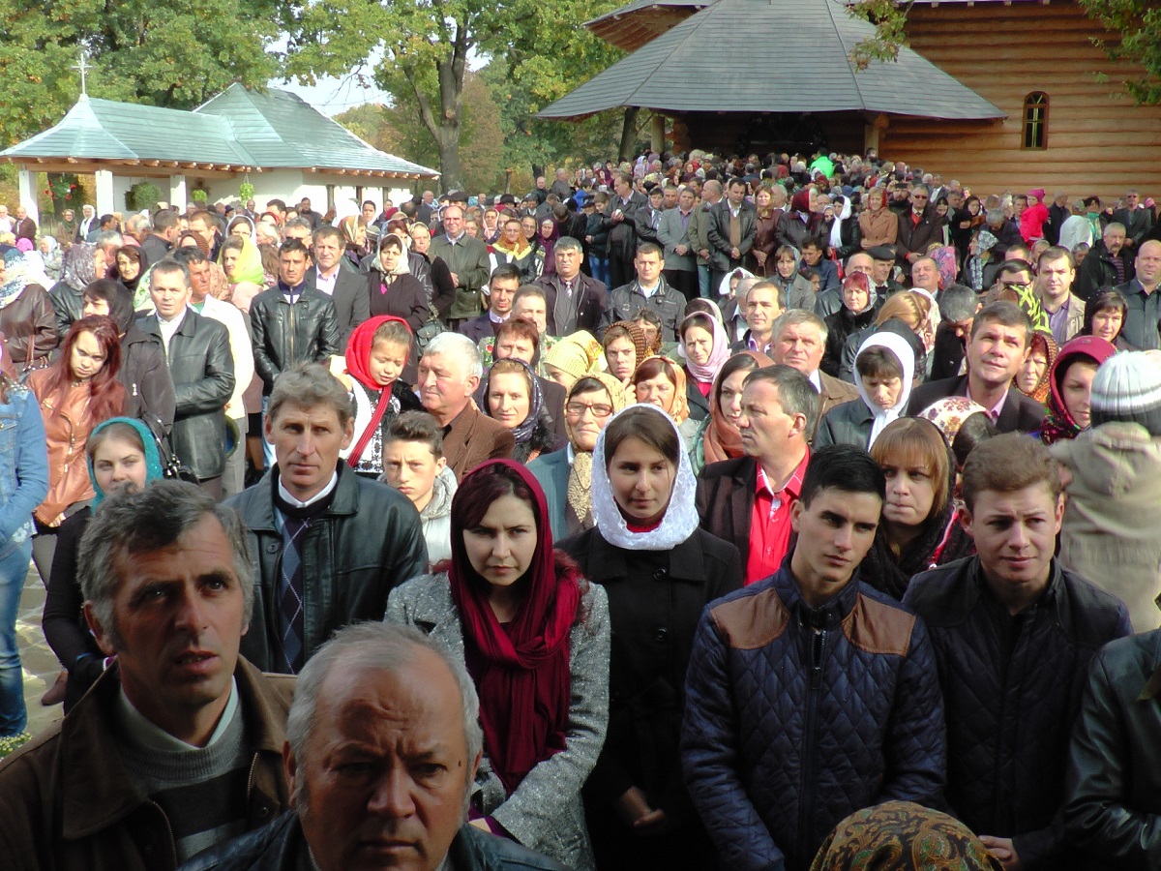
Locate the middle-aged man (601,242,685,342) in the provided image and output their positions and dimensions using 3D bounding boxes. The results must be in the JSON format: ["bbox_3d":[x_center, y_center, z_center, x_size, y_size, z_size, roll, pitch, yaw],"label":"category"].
[{"bbox_3d":[0.365,-0.268,7.487,0.540,1.760,0.330,1,9,3],"label":"middle-aged man"}]

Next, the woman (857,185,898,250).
[{"bbox_3d":[3.113,-1.795,13.127,0.460,1.630,0.310,3,9,14],"label":"woman"}]

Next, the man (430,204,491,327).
[{"bbox_3d":[-0.946,-0.932,9.836,0.540,1.750,0.340,0,9,-3],"label":"man"}]

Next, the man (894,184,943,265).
[{"bbox_3d":[3.531,-1.746,13.036,0.540,1.750,0.340,3,9,14],"label":"man"}]

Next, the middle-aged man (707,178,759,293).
[{"bbox_3d":[1.596,-1.814,13.082,0.540,1.750,0.340,1,12,4],"label":"middle-aged man"}]

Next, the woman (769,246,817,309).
[{"bbox_3d":[1.604,-0.655,9.568,0.460,1.620,0.310,4,13,18],"label":"woman"}]

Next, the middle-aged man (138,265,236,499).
[{"bbox_3d":[-1.773,0.087,5.637,0.510,1.760,0.350,0,9,-2],"label":"middle-aged man"}]

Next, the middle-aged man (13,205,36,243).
[{"bbox_3d":[-9.019,-2.856,20.177,0.490,1.700,0.310,1,12,3],"label":"middle-aged man"}]

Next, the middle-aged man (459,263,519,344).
[{"bbox_3d":[-0.450,-0.006,6.386,0.510,1.740,0.320,0,9,-1],"label":"middle-aged man"}]

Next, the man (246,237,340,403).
[{"bbox_3d":[-1.536,-0.191,6.786,0.520,1.740,0.330,-2,9,-11],"label":"man"}]

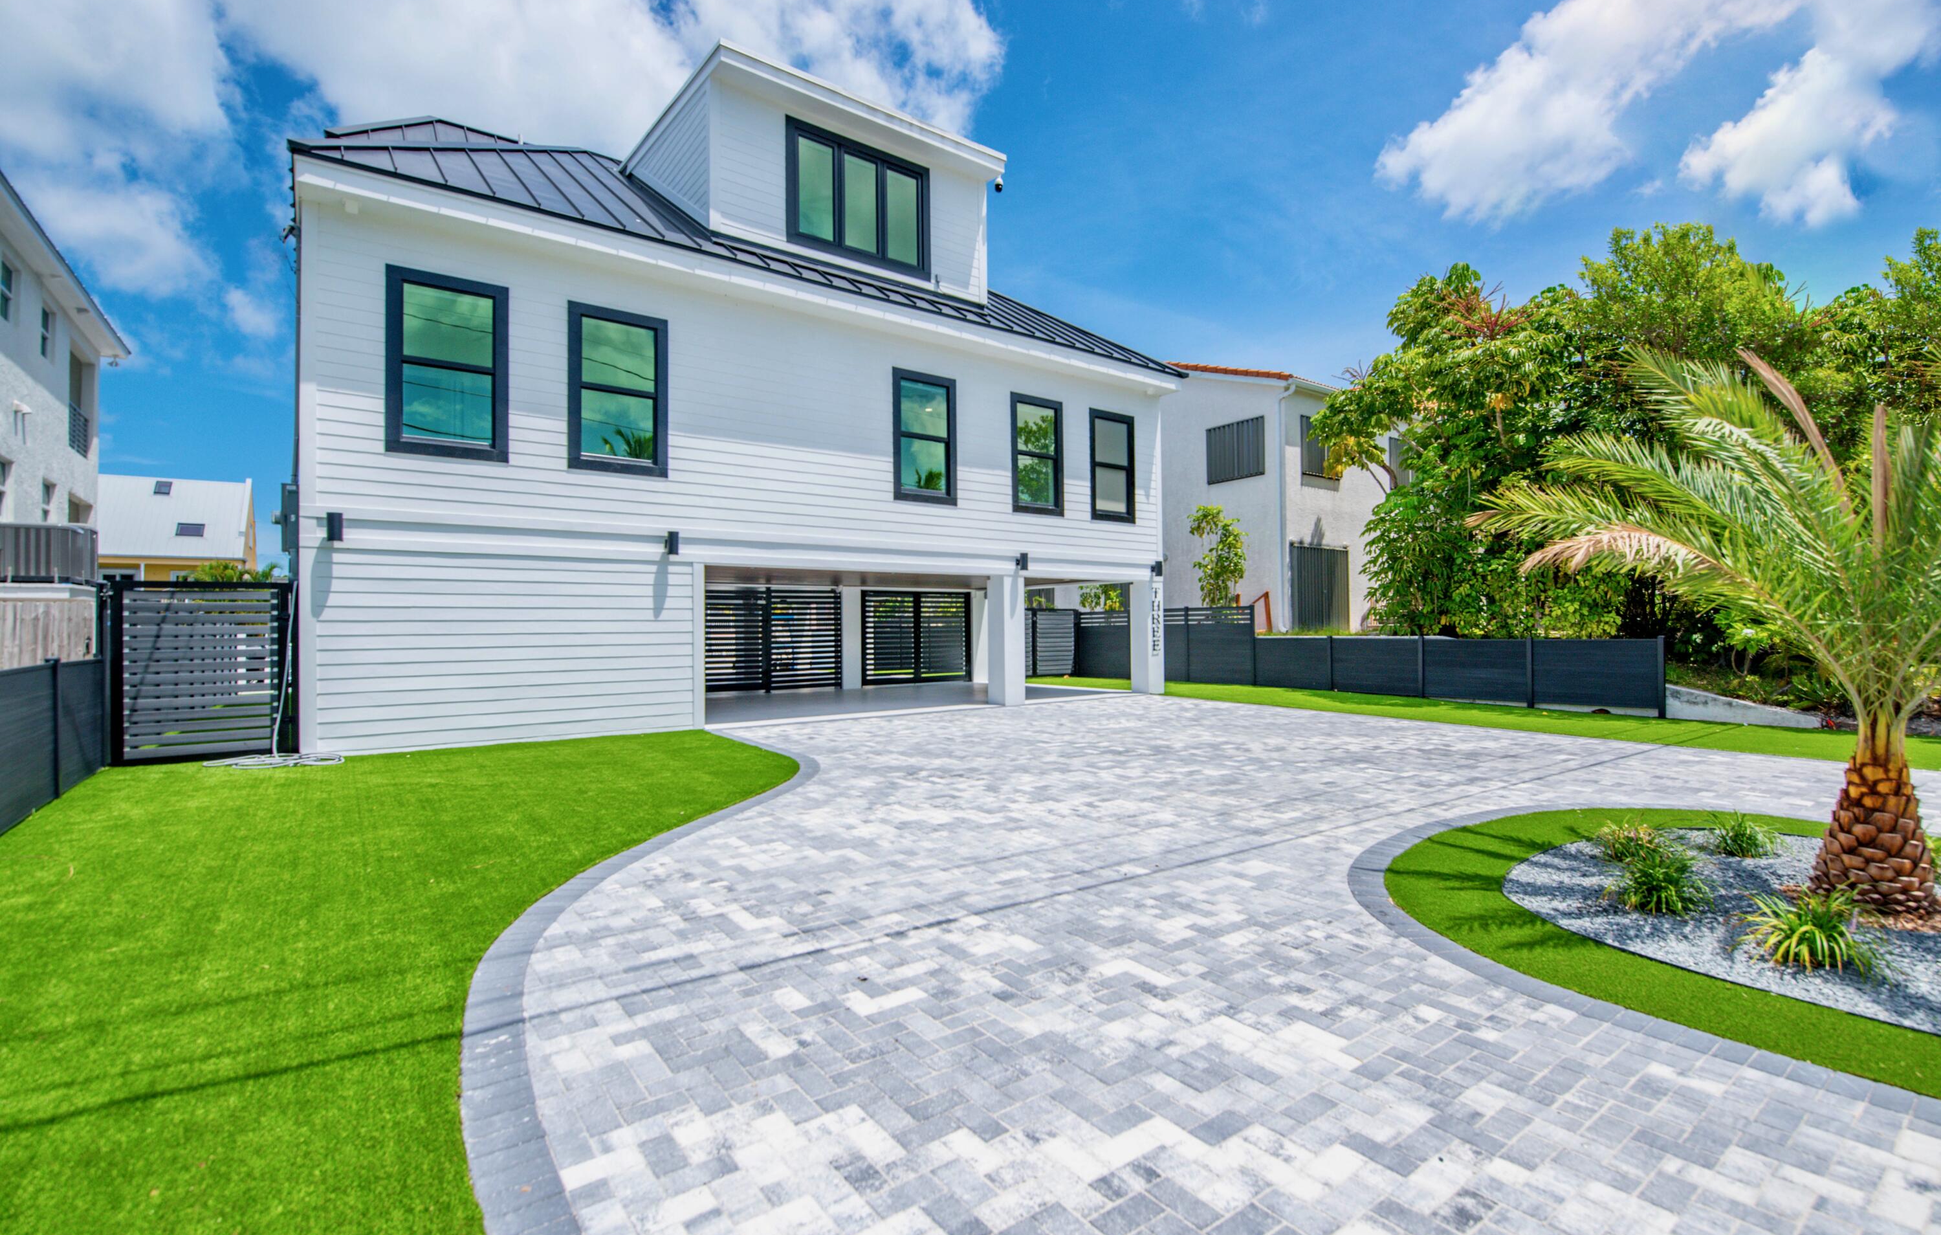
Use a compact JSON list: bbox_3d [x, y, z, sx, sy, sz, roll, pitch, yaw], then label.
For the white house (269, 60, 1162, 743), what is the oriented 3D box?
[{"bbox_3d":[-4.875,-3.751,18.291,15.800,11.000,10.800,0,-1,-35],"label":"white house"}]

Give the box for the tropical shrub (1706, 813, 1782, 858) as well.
[{"bbox_3d":[4.920,1.360,5.140,0.430,0.300,0.430,0,-1,-35],"label":"tropical shrub"}]

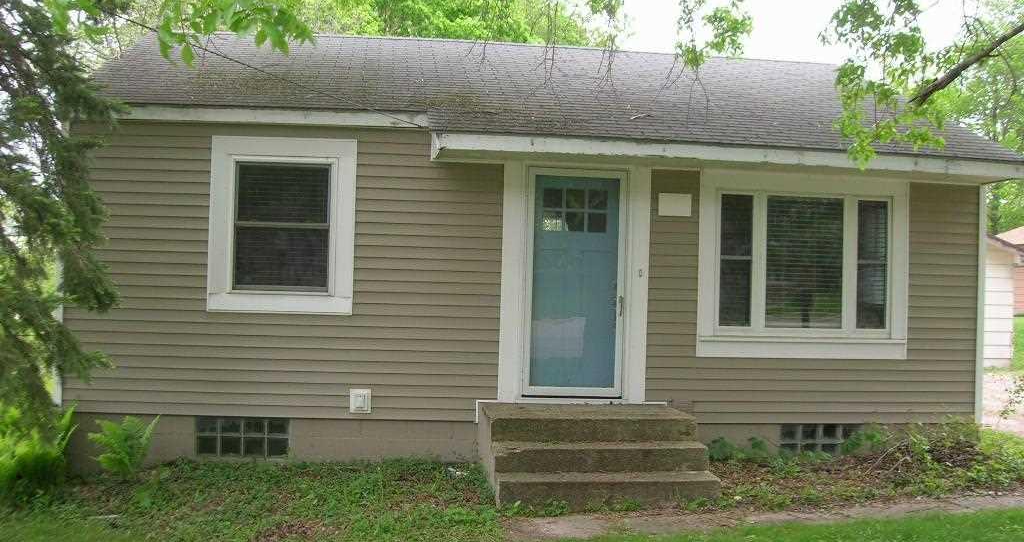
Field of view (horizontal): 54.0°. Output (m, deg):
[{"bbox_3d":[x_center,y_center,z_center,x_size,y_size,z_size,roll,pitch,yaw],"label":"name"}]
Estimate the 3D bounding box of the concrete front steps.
[{"bbox_3d":[0.663,1.505,8.317,1.700,0.585,1.500,2,-2,-7],"label":"concrete front steps"}]

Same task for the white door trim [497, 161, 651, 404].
[{"bbox_3d":[0.570,0.099,9.097,1.350,2.130,0.120,2,-2,-7],"label":"white door trim"}]

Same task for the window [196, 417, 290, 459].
[{"bbox_3d":[-2.338,1.463,8.760,0.800,0.350,0.090,2,-2,-7],"label":"window"}]

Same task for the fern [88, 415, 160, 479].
[{"bbox_3d":[-3.204,1.459,8.315,0.550,0.510,0.500,2,-2,-7],"label":"fern"}]

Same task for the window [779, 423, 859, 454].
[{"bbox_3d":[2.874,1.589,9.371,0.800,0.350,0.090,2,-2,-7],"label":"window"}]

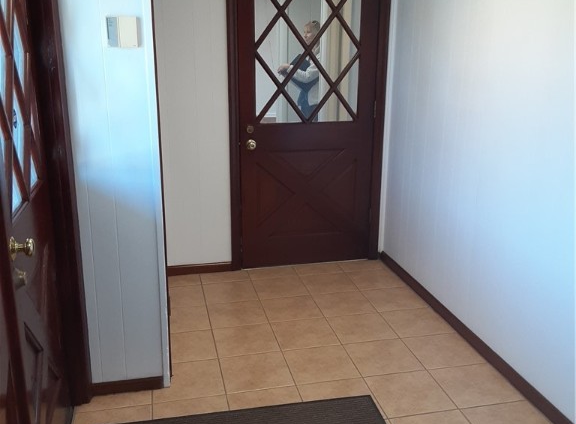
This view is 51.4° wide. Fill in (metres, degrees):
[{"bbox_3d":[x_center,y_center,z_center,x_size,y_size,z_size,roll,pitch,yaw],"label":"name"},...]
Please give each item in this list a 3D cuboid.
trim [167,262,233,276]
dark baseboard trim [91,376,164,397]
[{"bbox_3d":[-0.594,0.384,4.018,0.440,0.063,0.016,-3,16,-12],"label":"trim"},{"bbox_3d":[-0.712,0.774,2.669,0.312,0.063,0.016,-3,16,-12],"label":"dark baseboard trim"}]

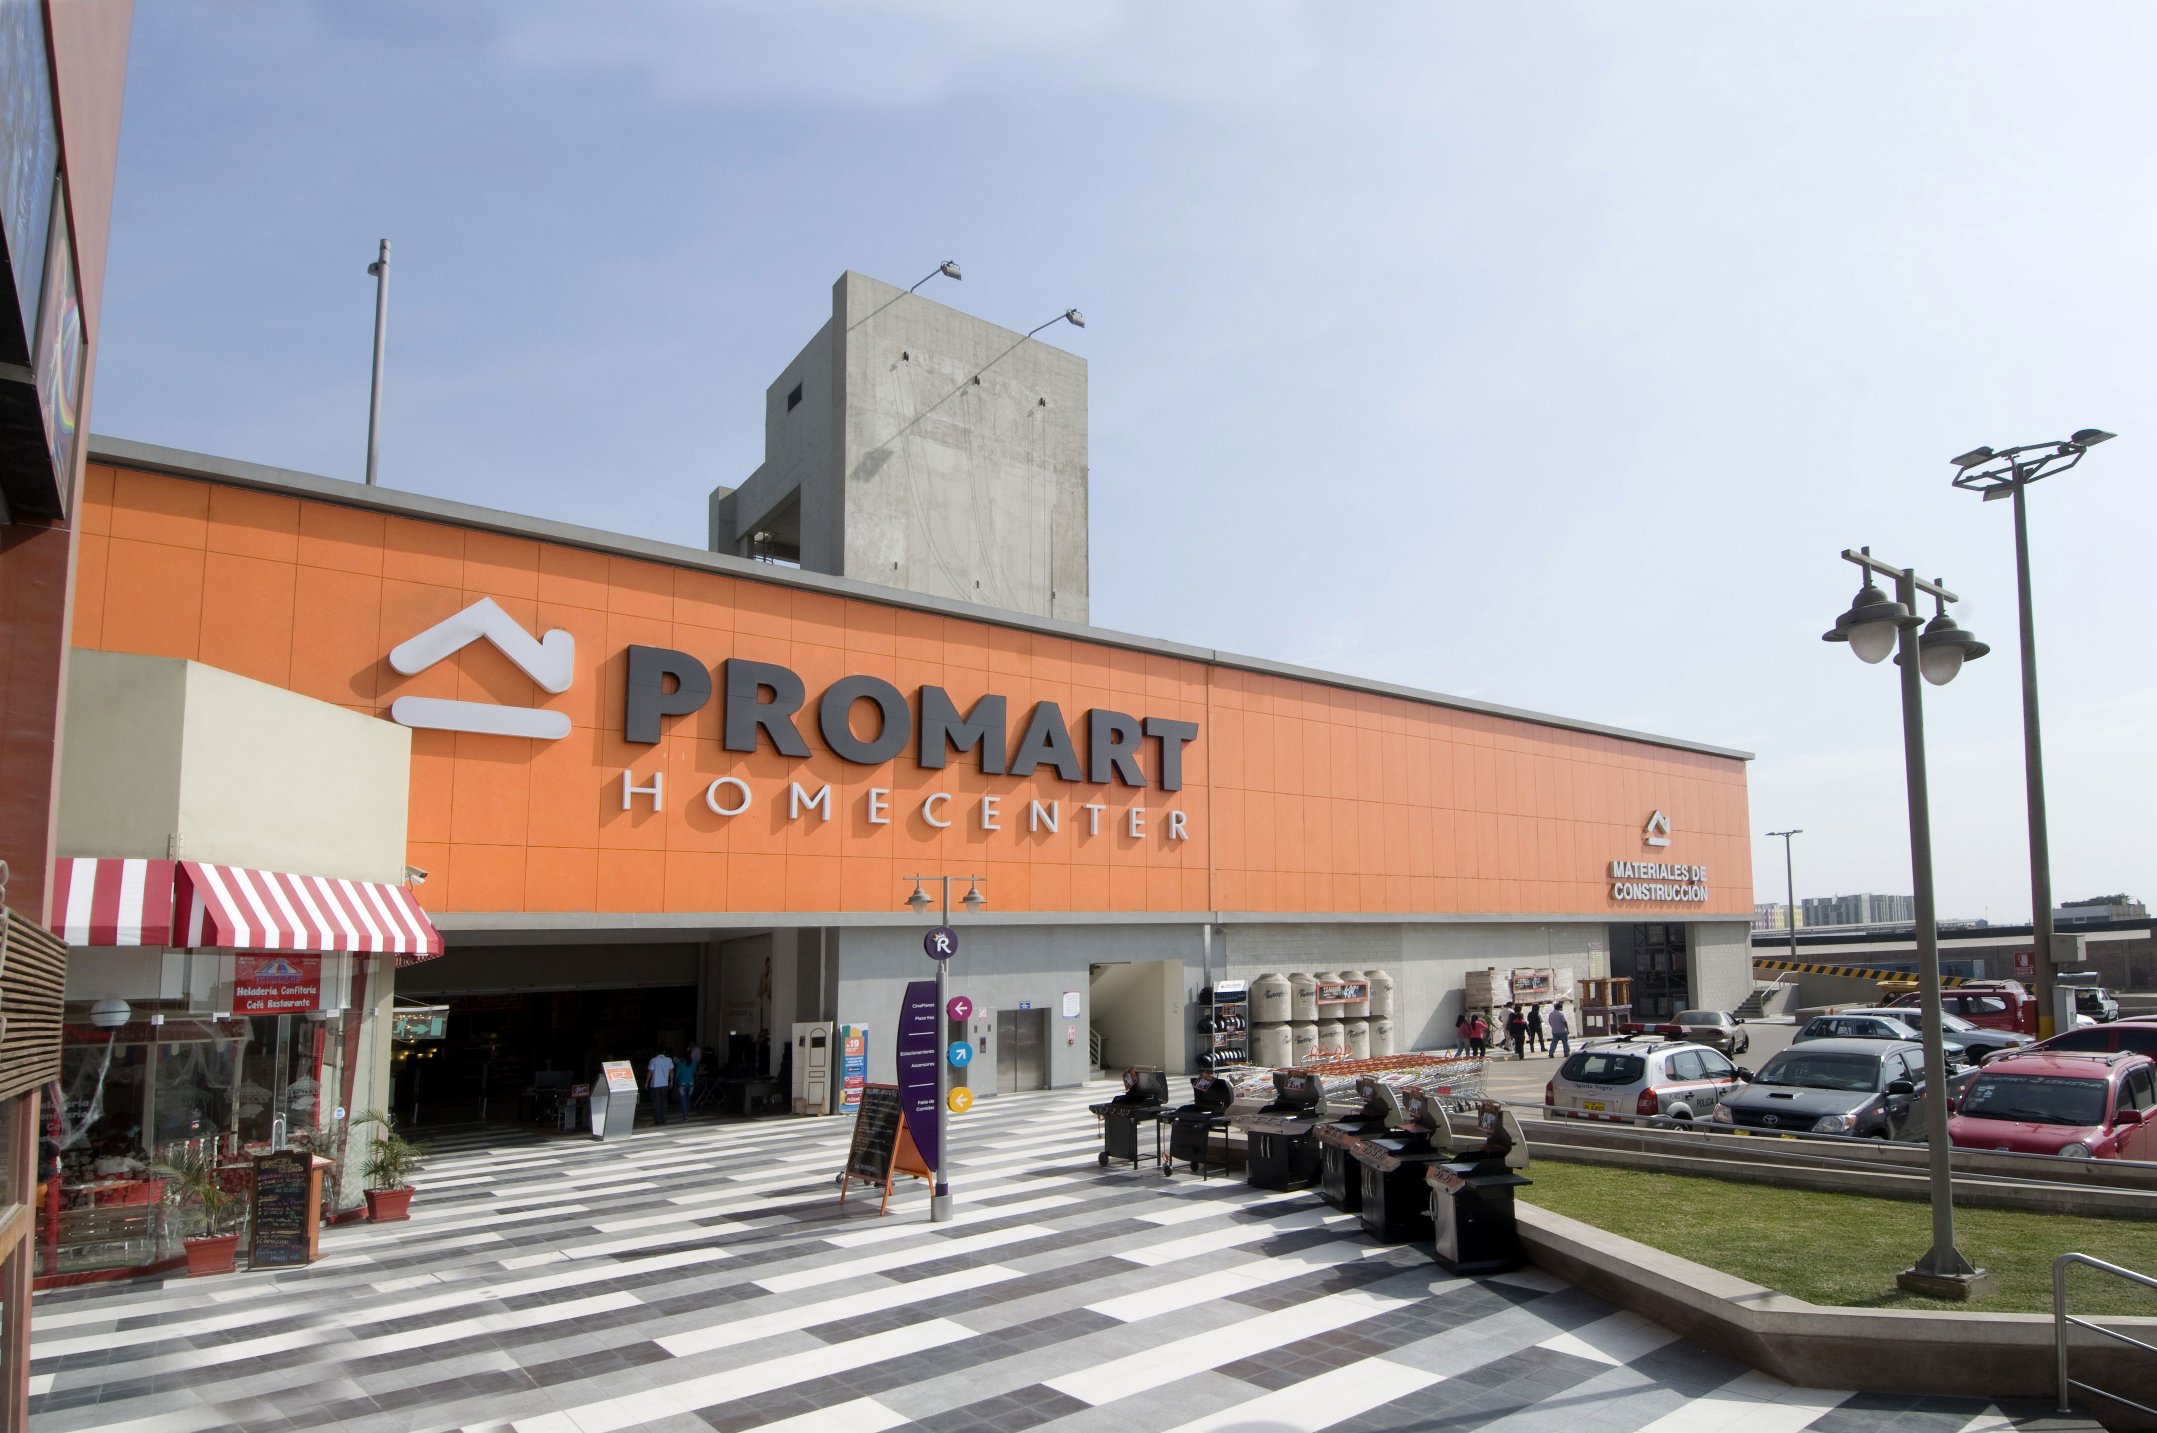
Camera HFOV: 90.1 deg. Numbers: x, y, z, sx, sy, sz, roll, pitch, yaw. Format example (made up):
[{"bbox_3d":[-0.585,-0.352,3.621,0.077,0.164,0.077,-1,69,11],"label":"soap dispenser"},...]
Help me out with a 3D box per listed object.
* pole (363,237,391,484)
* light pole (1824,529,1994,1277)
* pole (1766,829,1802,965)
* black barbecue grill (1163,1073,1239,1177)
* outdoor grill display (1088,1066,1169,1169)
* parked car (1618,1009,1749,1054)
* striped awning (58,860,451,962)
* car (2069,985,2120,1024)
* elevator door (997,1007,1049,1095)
[{"bbox_3d":[-16.681,-8.230,25.600,0.380,6.700,0.320,7,-13,-35],"label":"pole"},{"bbox_3d":[5.498,1.351,7.050,1.750,4.750,0.600,5,-10,-35],"label":"light pole"},{"bbox_3d":[42.103,11.364,64.000,2.000,9.400,0.400,5,-10,-35],"label":"pole"},{"bbox_3d":[1.693,5.765,15.224,0.680,1.380,1.120,9,-15,-41],"label":"black barbecue grill"},{"bbox_3d":[0.781,6.083,16.401,0.680,1.420,1.120,9,-15,-42],"label":"outdoor grill display"},{"bbox_3d":[19.970,9.950,34.000,1.720,1.420,4.400,-8,-11,39],"label":"parked car"},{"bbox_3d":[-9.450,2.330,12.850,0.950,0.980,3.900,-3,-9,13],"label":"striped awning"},{"bbox_3d":[41.500,11.900,44.300,4.200,1.520,1.720,5,-10,-35],"label":"car"},{"bbox_3d":[-1.507,8.986,28.977,1.500,2.100,0.150,7,-13,-35],"label":"elevator door"}]

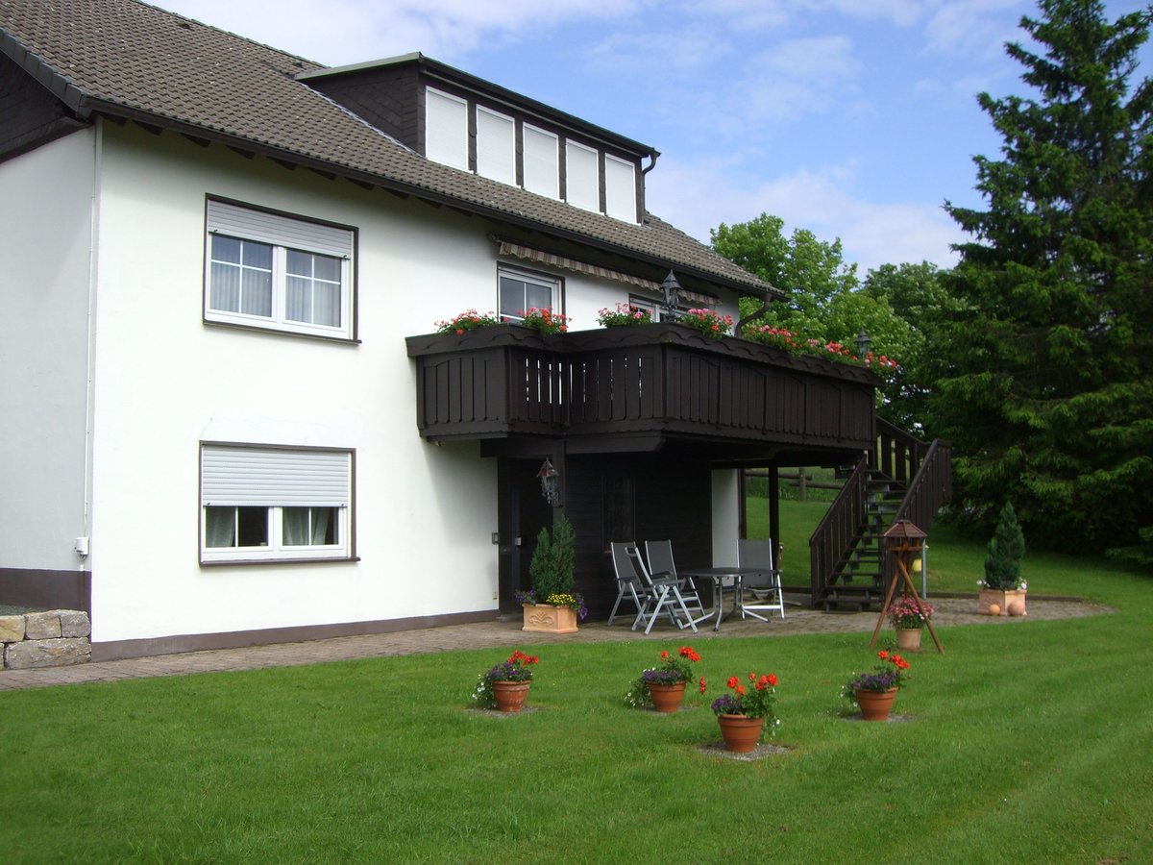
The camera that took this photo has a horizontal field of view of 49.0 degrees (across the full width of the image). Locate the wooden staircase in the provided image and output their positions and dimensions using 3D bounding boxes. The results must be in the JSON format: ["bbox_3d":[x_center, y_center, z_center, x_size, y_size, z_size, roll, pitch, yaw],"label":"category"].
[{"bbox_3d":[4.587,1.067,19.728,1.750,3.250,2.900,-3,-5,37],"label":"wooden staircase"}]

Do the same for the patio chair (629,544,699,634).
[{"bbox_3d":[1.058,1.972,15.819,0.740,1.060,0.600,0,-5,-12],"label":"patio chair"}]

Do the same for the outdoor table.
[{"bbox_3d":[1.969,2.215,16.853,0.950,0.720,1.680,-3,-5,32],"label":"outdoor table"}]

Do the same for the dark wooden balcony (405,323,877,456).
[{"bbox_3d":[1.331,-0.431,18.167,3.220,1.420,7.250,-3,-5,37],"label":"dark wooden balcony"}]

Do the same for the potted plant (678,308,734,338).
[{"bbox_3d":[1.671,-1.433,16.487,0.330,0.360,0.957,-4,-6,40],"label":"potted plant"}]

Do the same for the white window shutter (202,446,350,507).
[{"bbox_3d":[-3.430,0.532,14.656,0.050,0.670,2.100,-3,-5,37],"label":"white window shutter"}]

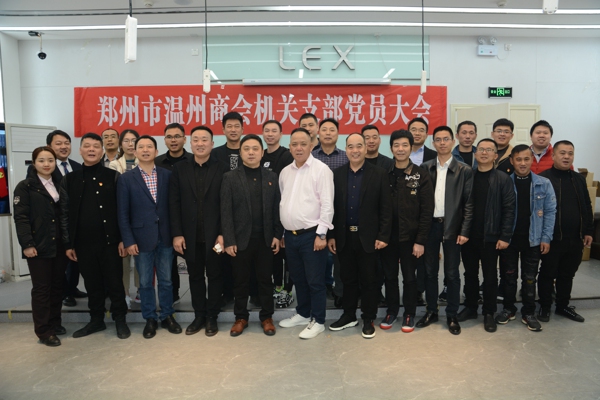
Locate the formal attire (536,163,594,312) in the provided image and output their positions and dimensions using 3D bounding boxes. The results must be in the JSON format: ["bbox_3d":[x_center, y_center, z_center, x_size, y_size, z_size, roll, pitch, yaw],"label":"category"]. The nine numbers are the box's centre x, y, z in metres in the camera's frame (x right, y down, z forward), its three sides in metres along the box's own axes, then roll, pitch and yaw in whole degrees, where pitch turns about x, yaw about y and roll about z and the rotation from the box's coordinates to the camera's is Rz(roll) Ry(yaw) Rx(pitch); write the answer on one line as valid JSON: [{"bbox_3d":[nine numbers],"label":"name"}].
[{"bbox_3d":[2.464,0.385,3.698,0.500,1.385,0.310,2,5,27],"label":"formal attire"}]

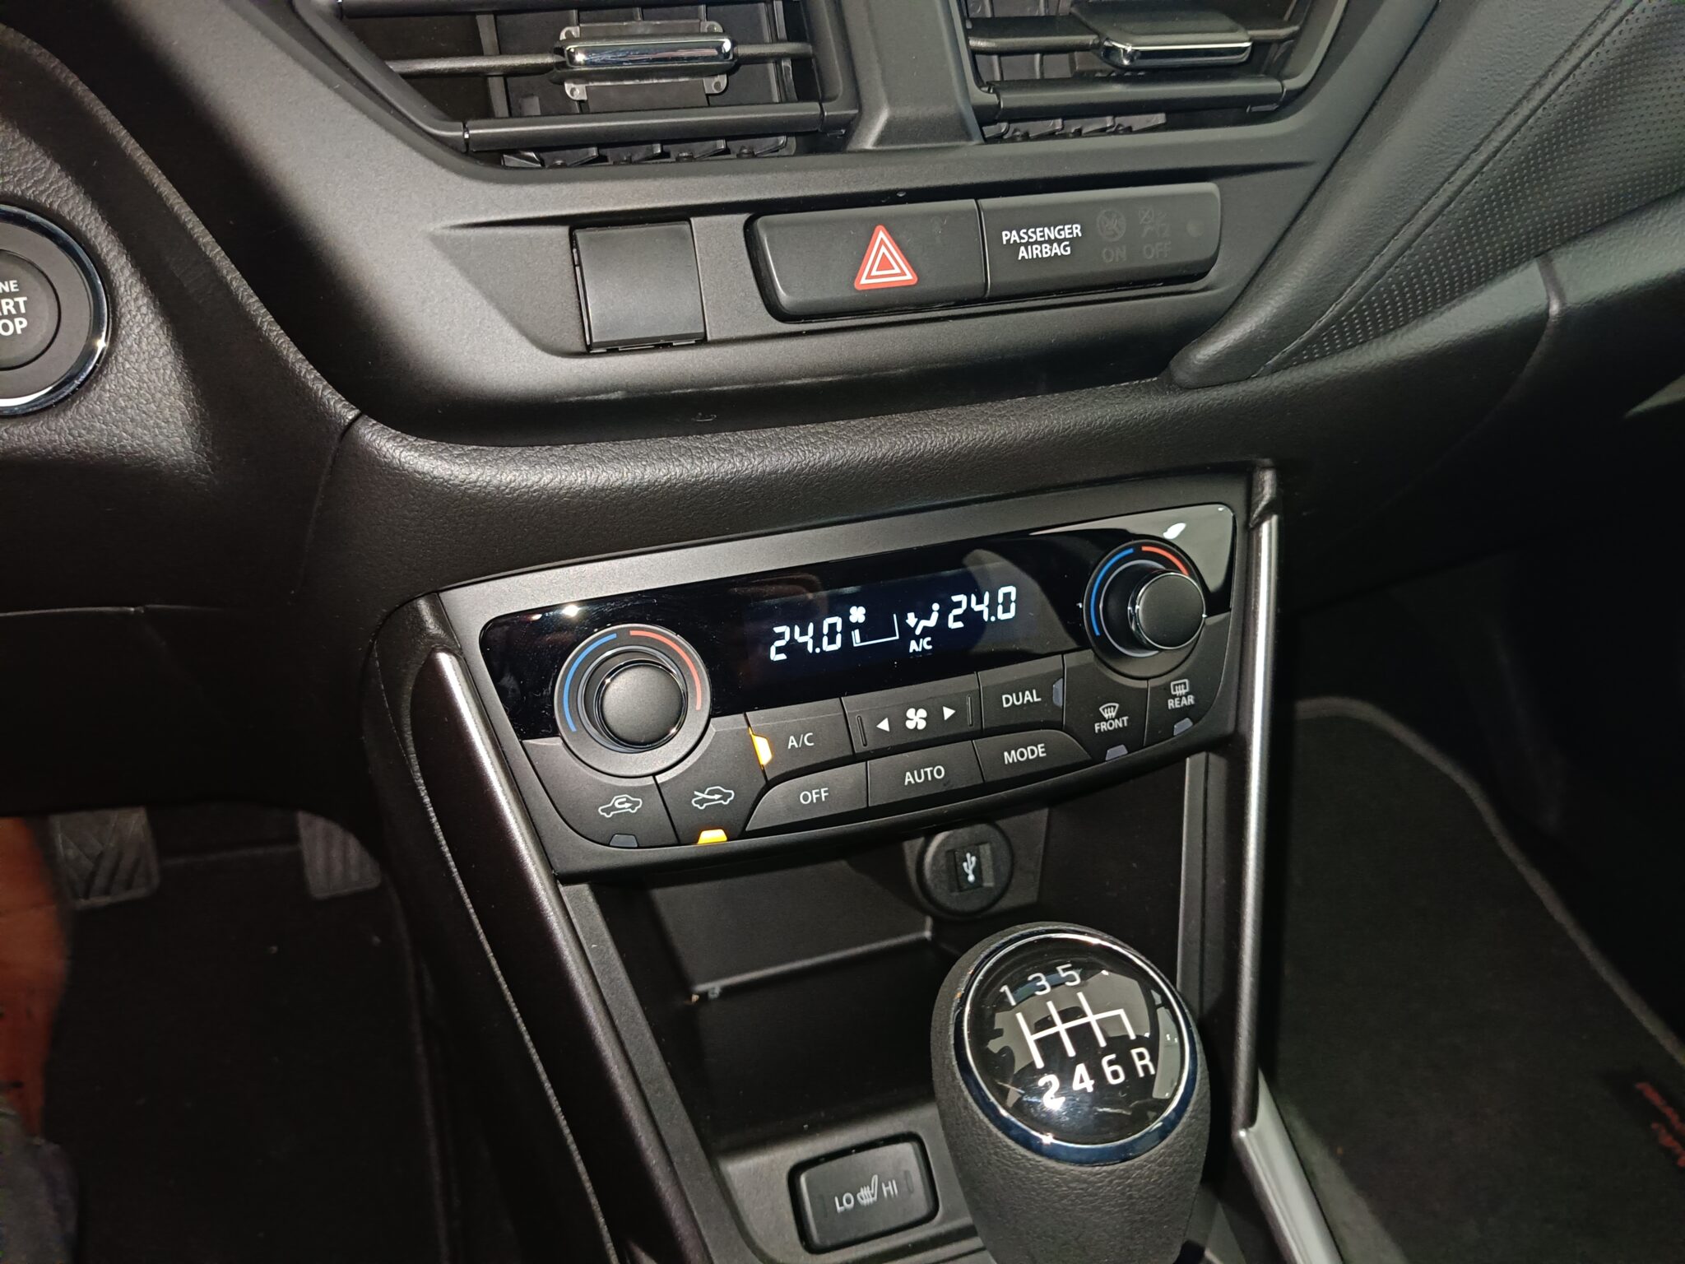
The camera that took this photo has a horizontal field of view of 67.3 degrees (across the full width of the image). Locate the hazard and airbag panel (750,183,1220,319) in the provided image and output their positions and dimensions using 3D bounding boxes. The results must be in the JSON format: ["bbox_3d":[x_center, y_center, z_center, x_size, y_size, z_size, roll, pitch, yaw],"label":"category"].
[{"bbox_3d":[0.035,-0.092,0.309,0.118,0.024,0.016,-9,9,-16],"label":"hazard and airbag panel"}]

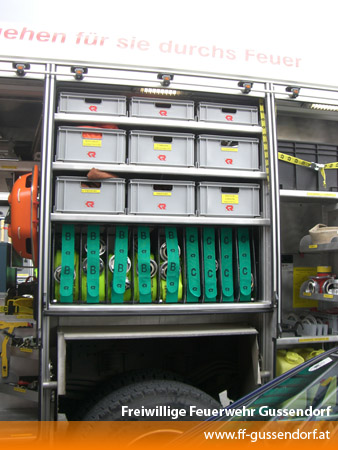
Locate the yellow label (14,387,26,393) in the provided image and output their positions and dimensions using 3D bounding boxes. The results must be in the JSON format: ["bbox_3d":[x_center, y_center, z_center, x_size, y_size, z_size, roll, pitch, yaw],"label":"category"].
[{"bbox_3d":[-0.882,0.977,2.932,0.115,0.019,0.003,-5,-8,33],"label":"yellow label"}]

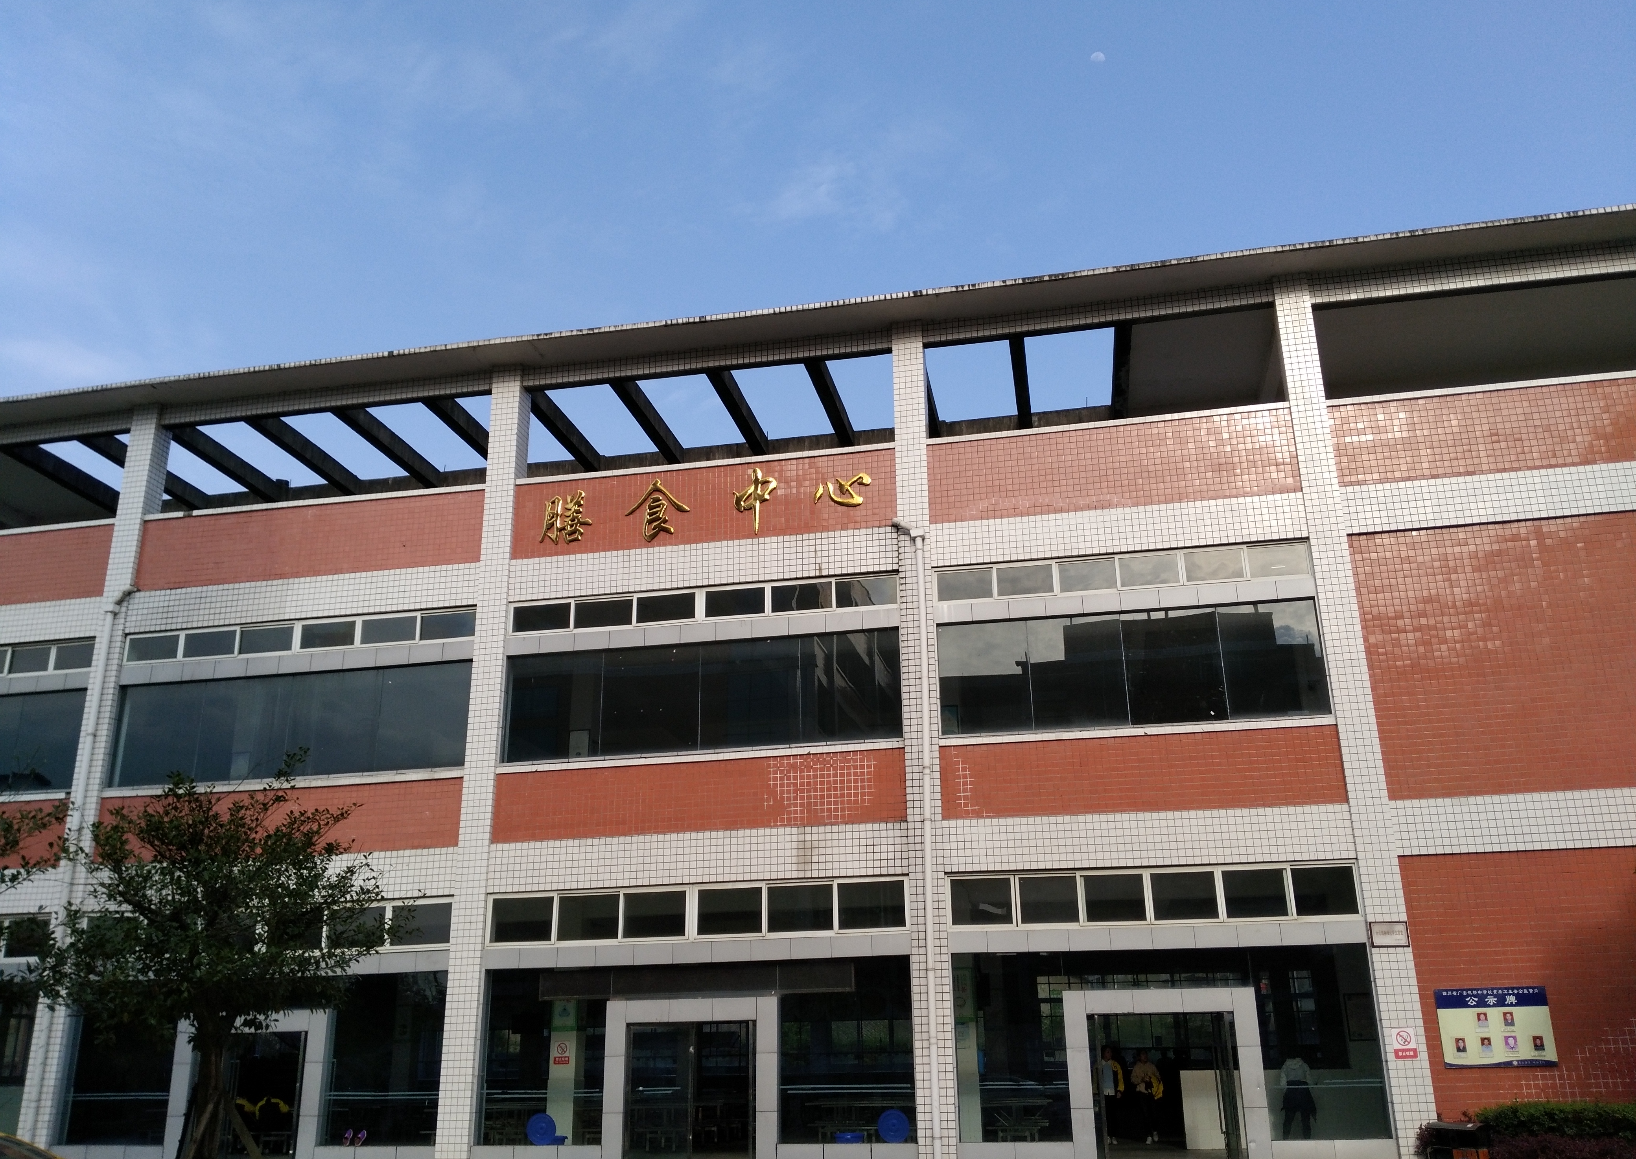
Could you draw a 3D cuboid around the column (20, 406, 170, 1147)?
[{"bbox_3d":[-13.135,3.349,24.239,0.570,13.944,0.520,-5,-19,11],"label":"column"}]

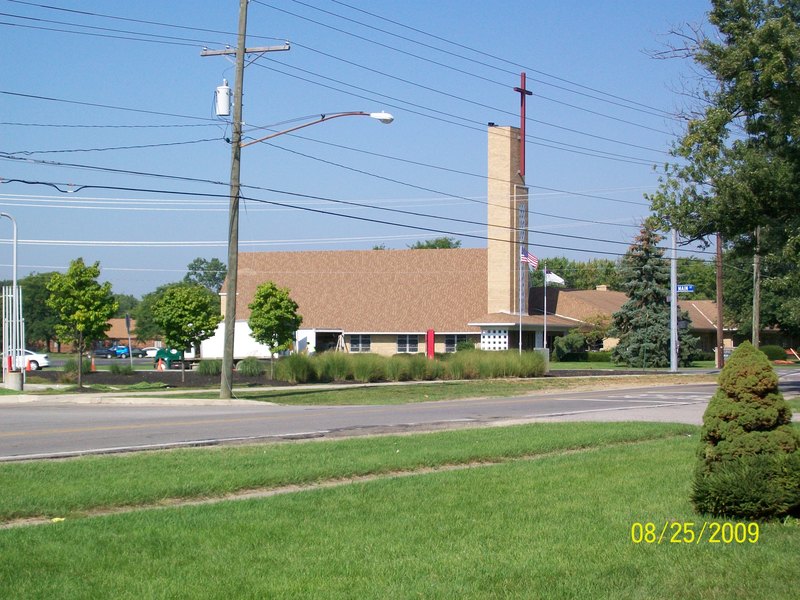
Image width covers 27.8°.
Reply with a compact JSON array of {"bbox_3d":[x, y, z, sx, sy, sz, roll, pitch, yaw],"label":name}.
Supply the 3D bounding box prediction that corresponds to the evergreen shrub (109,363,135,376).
[{"bbox_3d":[-14.633,3.625,85.000,1.350,0.682,1.100,0,-2,0],"label":"evergreen shrub"}]

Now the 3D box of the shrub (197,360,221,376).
[{"bbox_3d":[-9.892,3.505,84.000,1.350,0.900,1.300,0,-2,0],"label":"shrub"}]

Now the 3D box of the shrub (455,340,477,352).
[{"bbox_3d":[5.871,4.515,145.000,1.950,2.128,1.800,0,-2,0],"label":"shrub"}]

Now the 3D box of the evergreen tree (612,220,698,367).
[{"bbox_3d":[18.558,-0.467,117.500,6.200,10.614,6.000,0,-2,0],"label":"evergreen tree"}]

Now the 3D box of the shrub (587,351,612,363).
[{"bbox_3d":[18.129,5.111,147.000,2.600,1.044,1.200,0,-2,0],"label":"shrub"}]

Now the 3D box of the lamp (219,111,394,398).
[{"bbox_3d":[-2.892,-1.233,47.320,5.700,8.300,0.500,-1,-2,29],"label":"lamp"}]

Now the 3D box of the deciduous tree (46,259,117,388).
[{"bbox_3d":[-12.404,0.896,63.000,2.750,5.050,2.700,0,-2,0],"label":"deciduous tree"}]

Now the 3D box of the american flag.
[{"bbox_3d":[8.104,-2.529,101.000,1.200,1.300,0.350,0,-2,6],"label":"american flag"}]

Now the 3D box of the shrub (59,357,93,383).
[{"bbox_3d":[-16.047,3.437,80.000,1.650,1.250,1.500,0,-2,0],"label":"shrub"}]

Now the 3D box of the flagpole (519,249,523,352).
[{"bbox_3d":[7.915,0.578,106.000,0.130,7.905,0.130,0,-2,0],"label":"flagpole"}]

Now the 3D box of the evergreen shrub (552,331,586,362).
[{"bbox_3d":[14.040,3.852,134.000,2.750,2.600,2.600,0,-2,0],"label":"evergreen shrub"}]

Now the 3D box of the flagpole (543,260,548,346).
[{"bbox_3d":[9.097,0.937,101.000,0.140,6.600,0.140,0,-2,0],"label":"flagpole"}]

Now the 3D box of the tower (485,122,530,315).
[{"bbox_3d":[9.081,-5.696,137.177,1.960,17.900,3.900,-1,-2,23],"label":"tower"}]

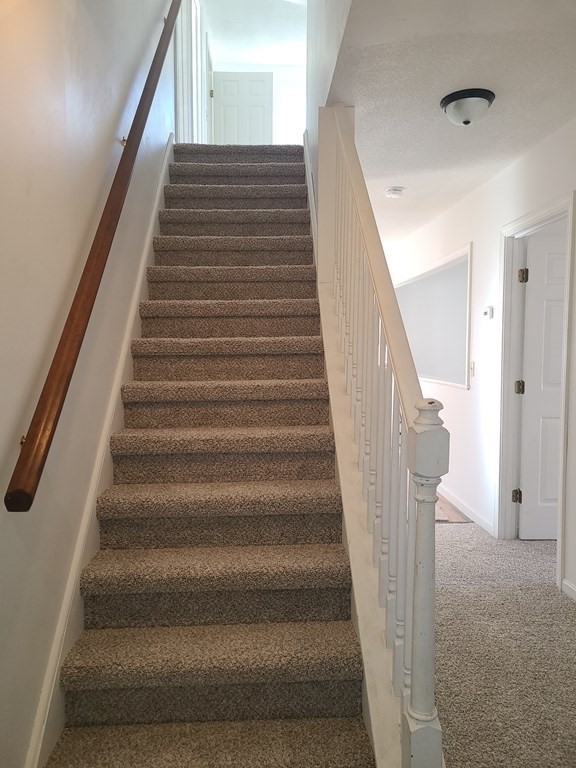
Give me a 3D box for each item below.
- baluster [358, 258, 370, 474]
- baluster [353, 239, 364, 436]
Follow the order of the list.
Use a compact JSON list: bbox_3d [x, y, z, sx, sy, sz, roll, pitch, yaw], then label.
[{"bbox_3d":[0.286,-0.124,2.175,0.034,0.910,0.034,-1,4,-2],"label":"baluster"},{"bbox_3d":[0.294,-0.180,2.363,0.034,0.851,0.034,-1,5,-2],"label":"baluster"}]

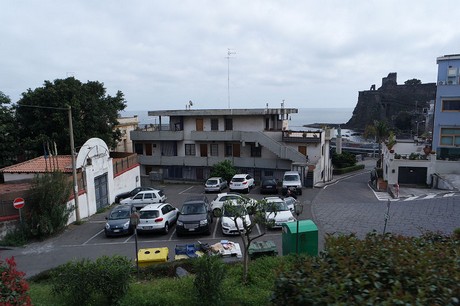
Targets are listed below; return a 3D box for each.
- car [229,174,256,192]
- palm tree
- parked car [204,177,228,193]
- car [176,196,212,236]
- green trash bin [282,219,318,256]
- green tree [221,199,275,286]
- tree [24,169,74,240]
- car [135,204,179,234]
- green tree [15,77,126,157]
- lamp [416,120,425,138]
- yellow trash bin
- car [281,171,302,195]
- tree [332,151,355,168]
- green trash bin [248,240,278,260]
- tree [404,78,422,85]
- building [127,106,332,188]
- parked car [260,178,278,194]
[{"bbox_3d":[1.467,3.221,33.350,1.820,1.660,4.410,-1,3,17],"label":"car"},{"bbox_3d":[20.695,-0.478,43.396,3.700,6.700,3.700,-1,8,0],"label":"palm tree"},{"bbox_3d":[-1.200,3.313,32.731,1.620,1.400,3.700,1,8,14],"label":"parked car"},{"bbox_3d":[-2.172,3.997,19.738,1.910,1.740,4.500,-2,3,0],"label":"car"},{"bbox_3d":[3.345,4.323,14.749,1.400,1.850,1.000,-3,8,-17],"label":"green trash bin"},{"bbox_3d":[0.655,3.125,10.653,1.800,3.064,1.750,-1,8,0],"label":"green tree"},{"bbox_3d":[-10.655,3.098,18.688,2.700,3.700,2.600,-1,8,0],"label":"tree"},{"bbox_3d":[-4.672,4.101,20.254,1.810,1.680,4.430,-2,3,3],"label":"car"},{"bbox_3d":[-17.030,-1.844,33.028,12.000,11.600,11.000,-1,8,0],"label":"green tree"},{"bbox_3d":[59.065,-5.736,95.000,2.400,8.500,0.400,-1,8,0],"label":"lamp"},{"bbox_3d":[-3.217,4.741,12.905,1.220,1.250,0.950,-2,3,-3],"label":"yellow trash bin"},{"bbox_3d":[6.466,3.022,31.414,1.780,1.900,4.200,1,8,12],"label":"car"},{"bbox_3d":[16.026,1.612,42.669,3.600,2.900,3.200,-1,8,0],"label":"tree"},{"bbox_3d":[1.492,4.784,13.749,1.250,1.270,0.970,-1,8,-4],"label":"green trash bin"},{"bbox_3d":[131.756,-50.477,220.000,12.000,6.500,11.000,-1,8,0],"label":"tree"},{"bbox_3d":[0.235,-0.997,38.837,23.000,8.700,9.500,1,8,11],"label":"building"},{"bbox_3d":[3.954,3.296,31.979,1.659,1.447,3.801,-2,3,5],"label":"parked car"}]

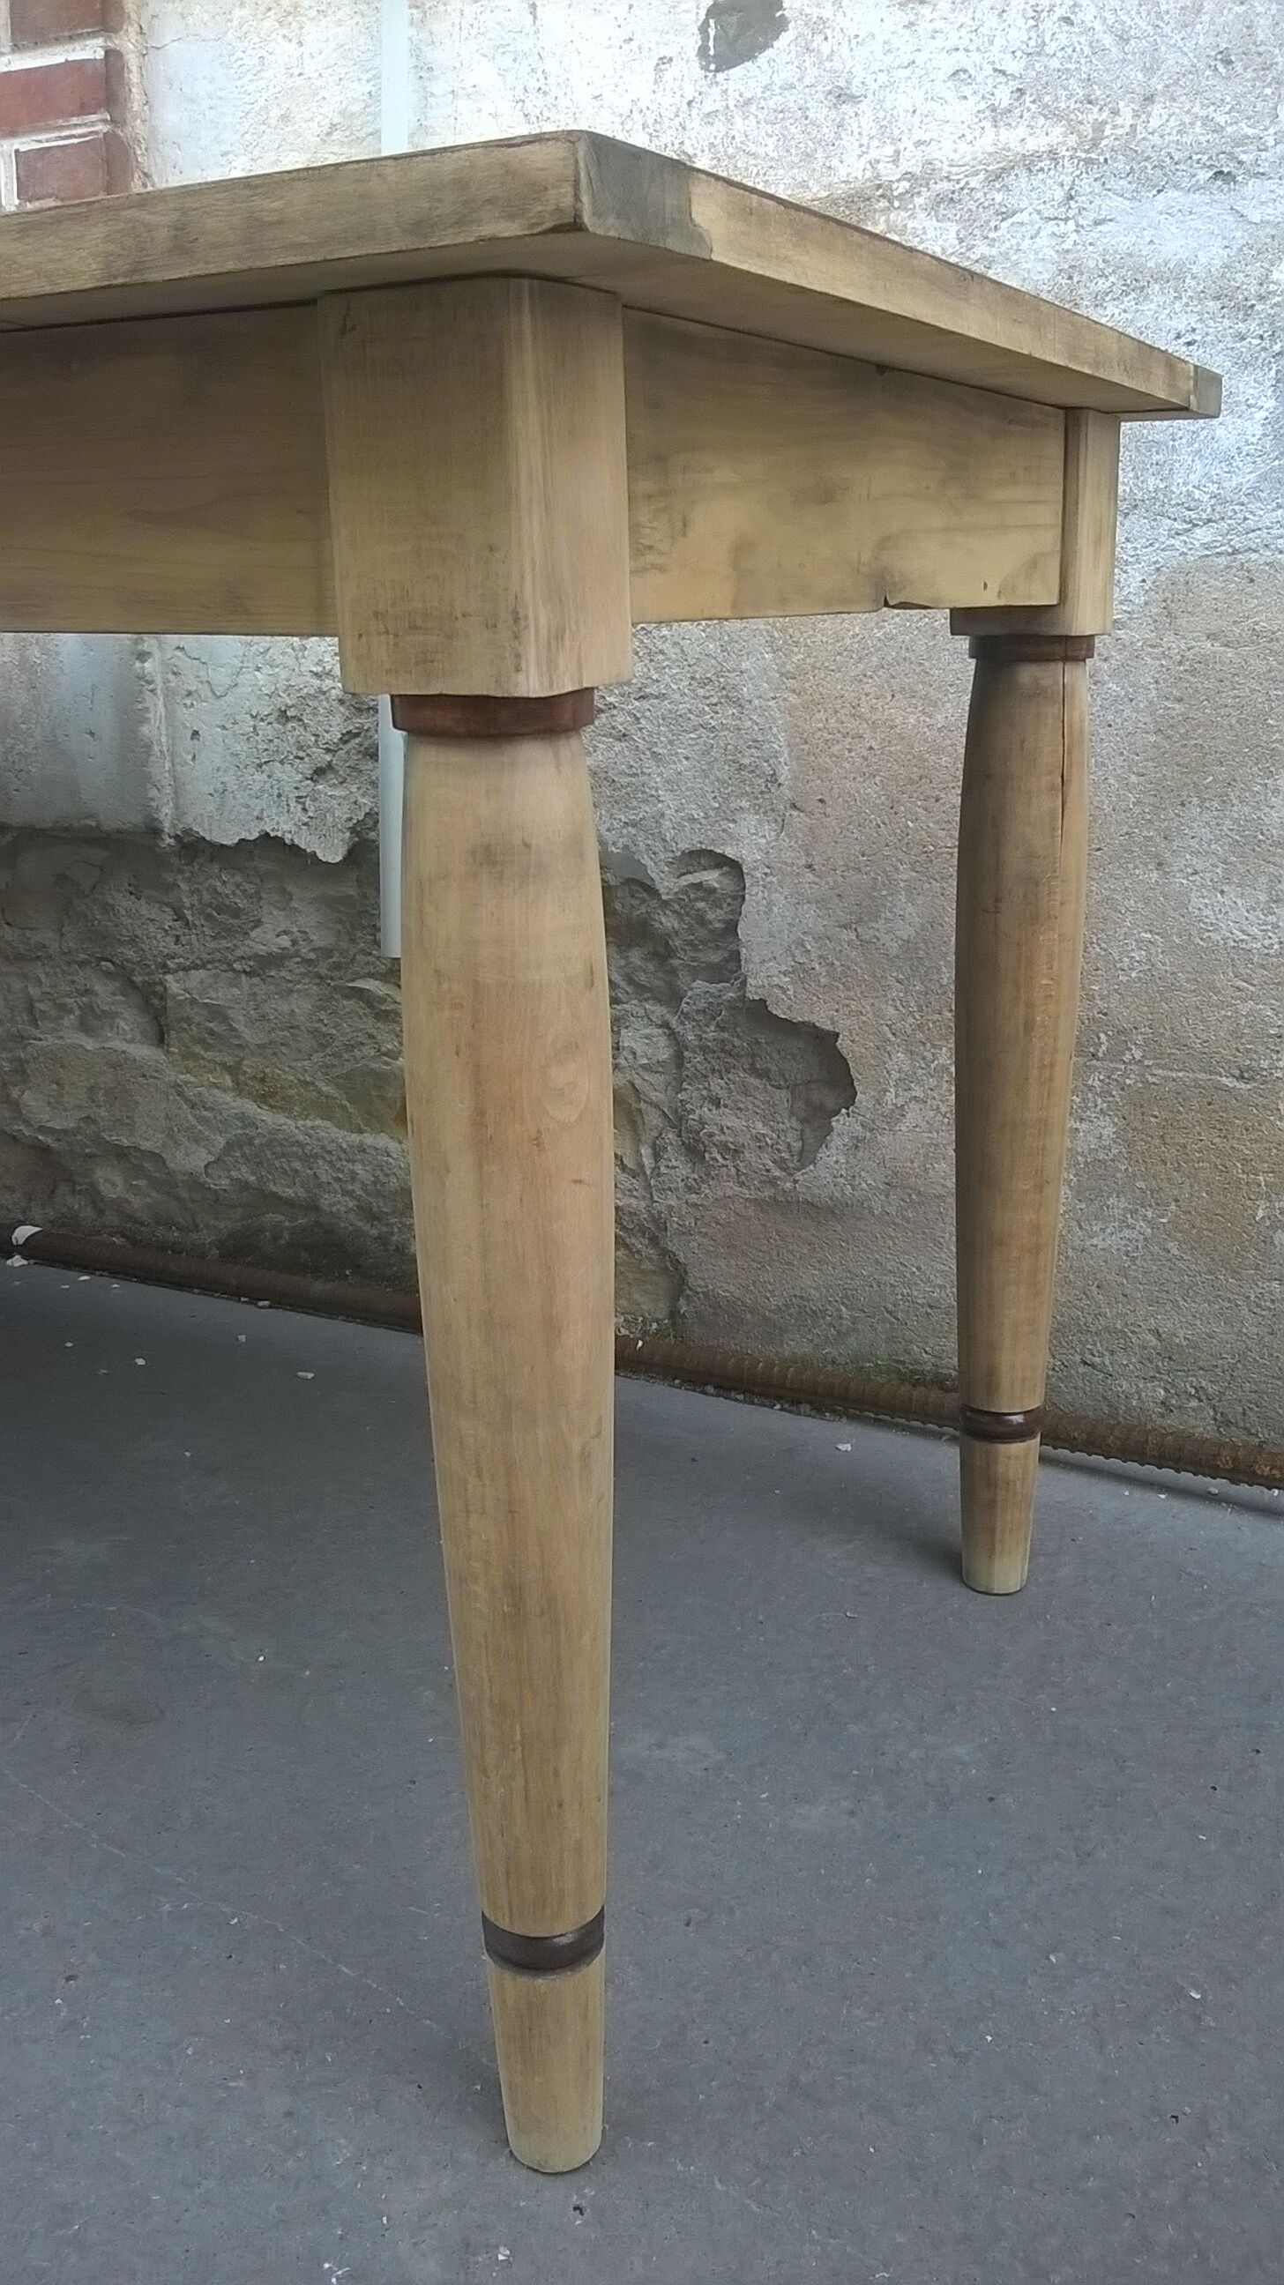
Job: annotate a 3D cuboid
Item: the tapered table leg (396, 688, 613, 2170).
[{"bbox_3d":[-0.044,0.138,0.770,0.075,0.611,0.075,-1,15,0],"label":"tapered table leg"}]

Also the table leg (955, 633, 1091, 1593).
[{"bbox_3d":[0.234,-0.004,1.260,0.075,0.611,0.075,7,18,27],"label":"table leg"}]

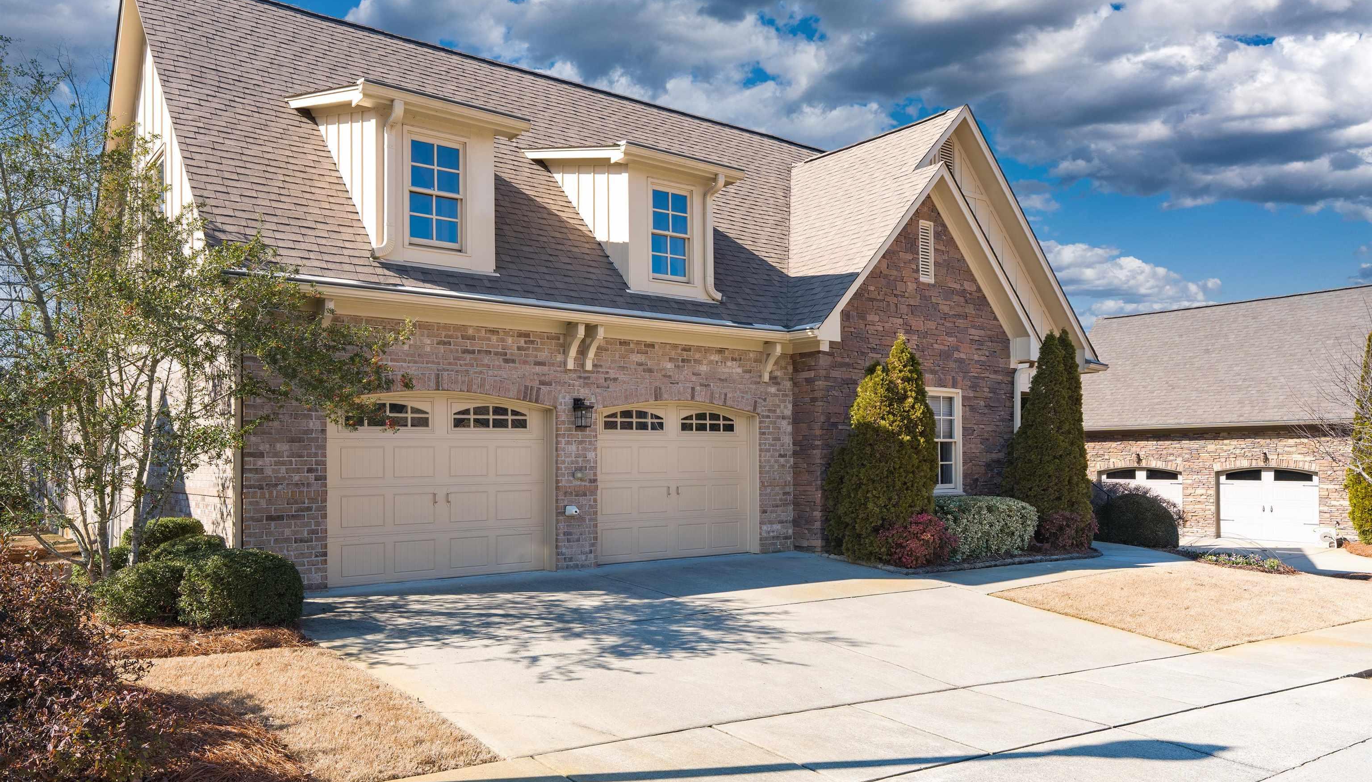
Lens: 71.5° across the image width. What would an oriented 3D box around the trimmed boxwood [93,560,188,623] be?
[{"bbox_3d":[-4.787,1.722,8.400,0.840,0.510,0.840,2,-4,-37],"label":"trimmed boxwood"}]

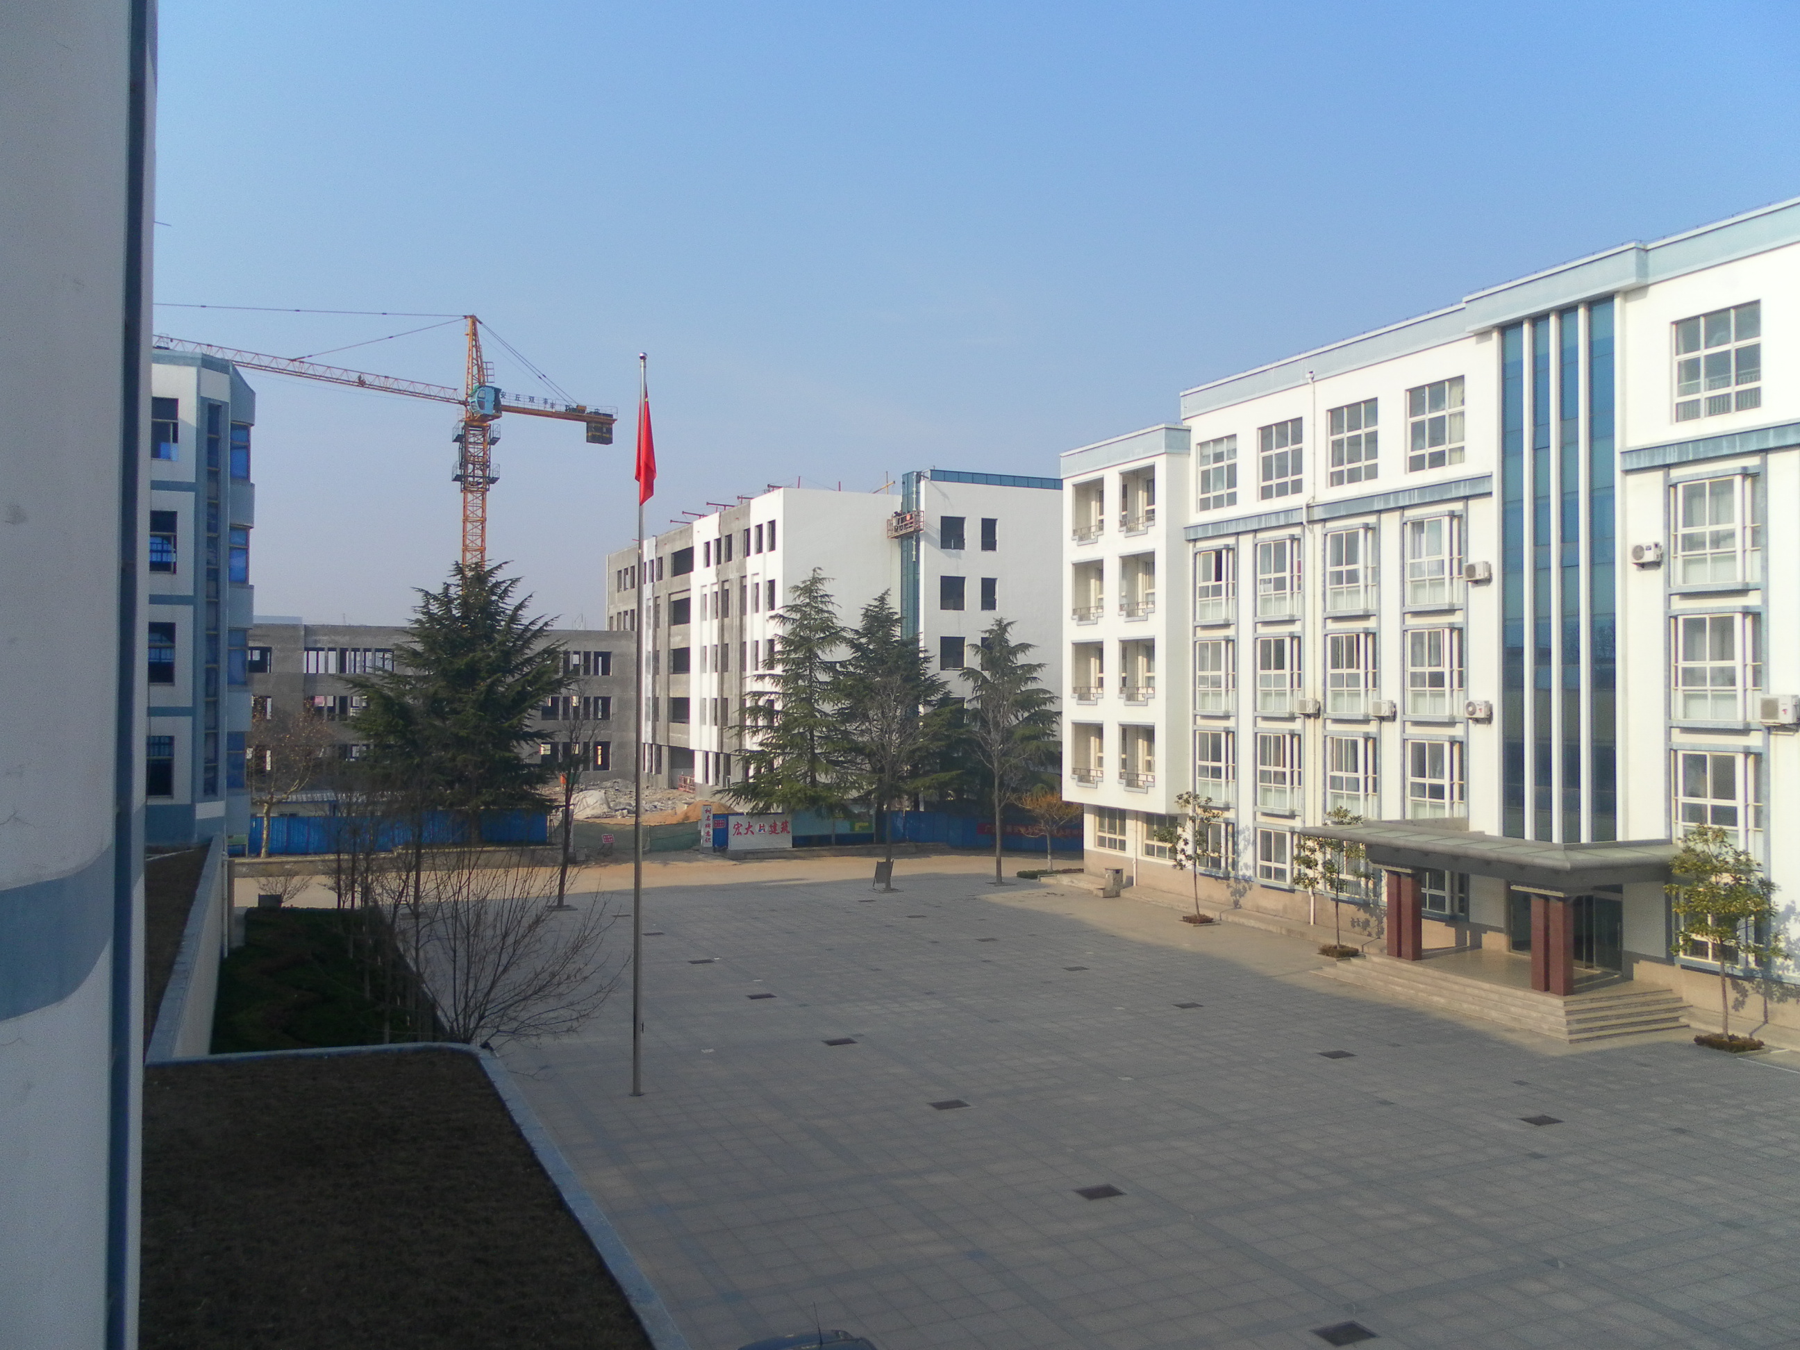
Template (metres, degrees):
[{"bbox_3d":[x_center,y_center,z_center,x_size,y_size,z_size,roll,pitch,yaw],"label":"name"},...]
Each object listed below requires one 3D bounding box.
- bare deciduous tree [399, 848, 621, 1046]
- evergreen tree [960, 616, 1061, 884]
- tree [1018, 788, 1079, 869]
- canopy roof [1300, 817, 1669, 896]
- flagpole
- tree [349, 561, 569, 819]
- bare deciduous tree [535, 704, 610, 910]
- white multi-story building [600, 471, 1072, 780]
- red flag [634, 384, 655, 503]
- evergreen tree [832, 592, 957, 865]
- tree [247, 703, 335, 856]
[{"bbox_3d":[-8.362,5.831,31.200,4.500,4.278,4.100,0,-1,-15],"label":"bare deciduous tree"},{"bbox_3d":[4.760,3.307,64.000,4.700,11.619,4.700,0,-1,4],"label":"evergreen tree"},{"bbox_3d":[6.572,6.837,64.500,2.750,3.644,2.750,0,-1,6],"label":"tree"},{"bbox_3d":[15.532,4.670,38.038,5.400,1.300,9.400,1,-1,-24],"label":"canopy roof"},{"bbox_3d":[-5.051,0.952,28.160,0.160,14.386,0.160,0,-1,-10],"label":"flagpole"},{"bbox_3d":[-21.043,1.242,69.500,10.000,13.289,10.000,1,-1,-17],"label":"tree"},{"bbox_3d":[-11.991,4.809,53.400,2.800,7.503,2.800,0,-1,-13],"label":"bare deciduous tree"},{"bbox_3d":[-6.621,-1.549,119.854,22.000,22.400,52.000,1,-1,-24],"label":"white multi-story building"},{"bbox_3d":[-4.912,-4.451,28.100,0.420,2.300,0.300,0,-1,-10],"label":"red flag"},{"bbox_3d":[-0.237,2.332,70.000,6.200,12.573,6.200,0,-1,0],"label":"evergreen tree"},{"bbox_3d":[-26.770,4.569,63.500,4.400,6.745,4.400,1,-1,-23],"label":"tree"}]

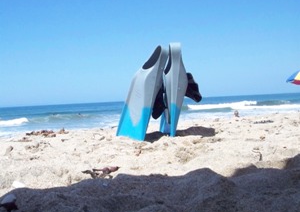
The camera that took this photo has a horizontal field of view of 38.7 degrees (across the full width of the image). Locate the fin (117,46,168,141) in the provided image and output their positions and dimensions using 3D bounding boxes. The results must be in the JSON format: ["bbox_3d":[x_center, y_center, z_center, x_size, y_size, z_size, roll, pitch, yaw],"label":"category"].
[{"bbox_3d":[-0.025,-0.044,1.810,0.100,0.410,0.200,23,-14,-32],"label":"fin"}]

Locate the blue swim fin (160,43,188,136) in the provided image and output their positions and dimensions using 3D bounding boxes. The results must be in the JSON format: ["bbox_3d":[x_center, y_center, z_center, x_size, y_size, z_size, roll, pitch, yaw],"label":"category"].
[{"bbox_3d":[0.101,-0.063,1.850,0.098,0.410,0.200,1,0,-16],"label":"blue swim fin"}]

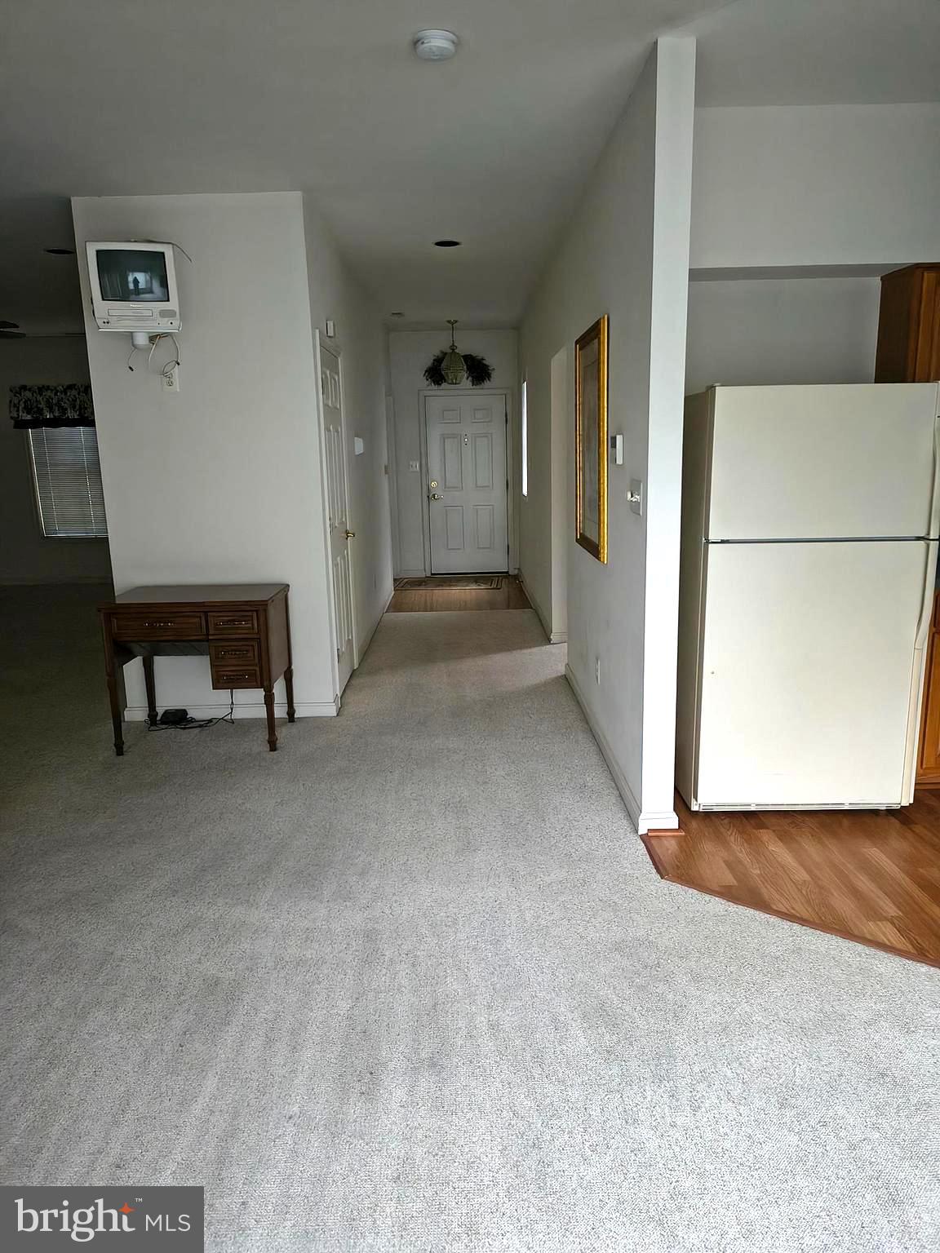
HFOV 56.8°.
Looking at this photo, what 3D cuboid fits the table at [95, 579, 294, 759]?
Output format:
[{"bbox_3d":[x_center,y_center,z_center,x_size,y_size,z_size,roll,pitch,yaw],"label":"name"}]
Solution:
[{"bbox_3d":[-1.392,0.215,4.549,0.826,0.761,0.527,-1,12,0],"label":"table"}]

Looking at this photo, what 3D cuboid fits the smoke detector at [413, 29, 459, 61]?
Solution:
[{"bbox_3d":[-0.107,-1.851,2.771,0.147,0.042,0.147,-1,12,0],"label":"smoke detector"}]

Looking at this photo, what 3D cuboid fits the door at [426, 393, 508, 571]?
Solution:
[{"bbox_3d":[-0.022,-1.615,10.004,0.912,2.035,0.045,-1,12,0],"label":"door"}]

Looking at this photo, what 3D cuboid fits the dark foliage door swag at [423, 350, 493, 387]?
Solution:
[{"bbox_3d":[-0.125,-2.874,9.699,0.776,0.389,0.170,-1,12,0],"label":"dark foliage door swag"}]

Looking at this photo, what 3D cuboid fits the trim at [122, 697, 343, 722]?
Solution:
[{"bbox_3d":[-1.351,0.483,4.928,1.194,0.080,0.020,-1,12,0],"label":"trim"}]

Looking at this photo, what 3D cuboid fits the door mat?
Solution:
[{"bbox_3d":[-0.231,-0.480,9.622,1.164,0.012,0.816,-1,12,0],"label":"door mat"}]

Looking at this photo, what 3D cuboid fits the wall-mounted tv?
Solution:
[{"bbox_3d":[-1.615,-1.642,4.227,0.370,0.385,0.360,-5,20,-15],"label":"wall-mounted tv"}]

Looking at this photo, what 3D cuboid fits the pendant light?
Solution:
[{"bbox_3d":[-0.173,-2.839,9.024,0.265,0.637,0.265,-1,12,0],"label":"pendant light"}]

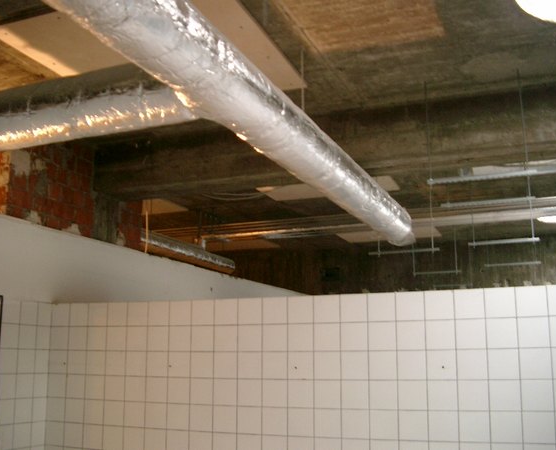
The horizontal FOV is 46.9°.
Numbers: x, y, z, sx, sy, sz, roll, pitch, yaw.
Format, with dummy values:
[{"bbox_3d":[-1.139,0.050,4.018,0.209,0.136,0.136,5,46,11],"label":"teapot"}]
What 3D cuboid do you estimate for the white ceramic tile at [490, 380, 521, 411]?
[{"bbox_3d":[1.094,0.821,3.091,0.150,0.150,0.010,-5,-13,21],"label":"white ceramic tile"}]

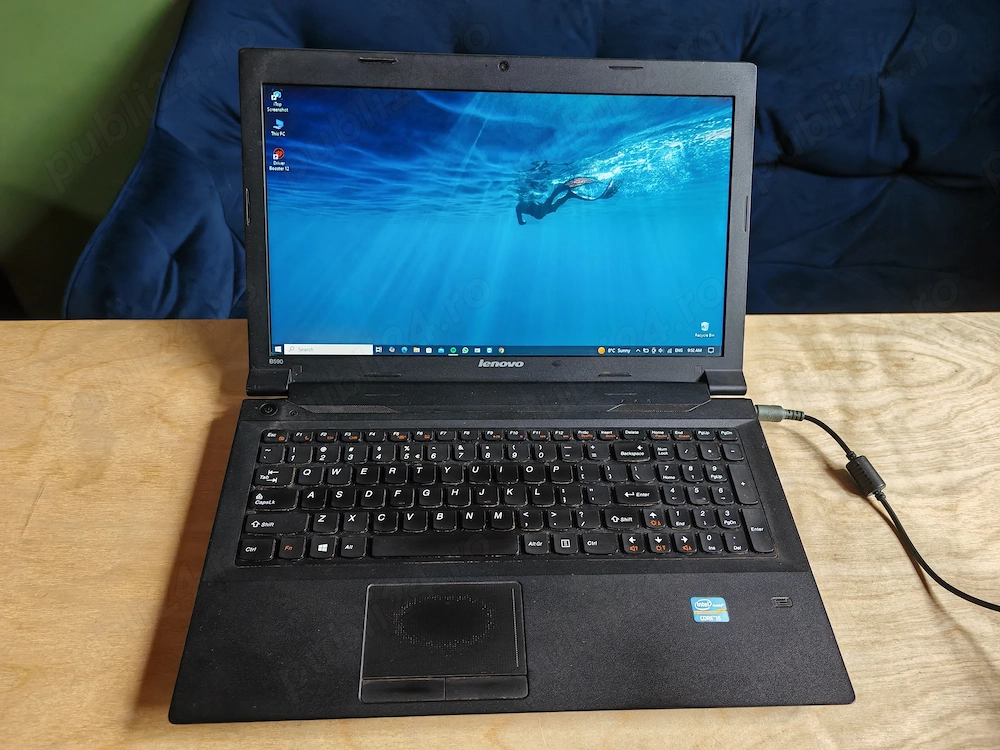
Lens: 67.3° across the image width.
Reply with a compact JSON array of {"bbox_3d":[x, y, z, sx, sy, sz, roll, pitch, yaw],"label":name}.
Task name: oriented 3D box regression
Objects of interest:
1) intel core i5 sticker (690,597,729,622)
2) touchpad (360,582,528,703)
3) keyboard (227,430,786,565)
[{"bbox_3d":[0.128,0.143,0.456,0.021,0.001,0.016,1,48,-3],"label":"intel core i5 sticker"},{"bbox_3d":[-0.032,0.153,0.435,0.094,0.003,0.070,0,48,-4],"label":"touchpad"},{"bbox_3d":[0.005,0.078,0.506,0.339,0.007,0.101,0,48,-4],"label":"keyboard"}]

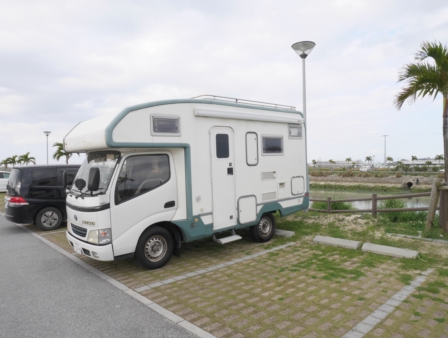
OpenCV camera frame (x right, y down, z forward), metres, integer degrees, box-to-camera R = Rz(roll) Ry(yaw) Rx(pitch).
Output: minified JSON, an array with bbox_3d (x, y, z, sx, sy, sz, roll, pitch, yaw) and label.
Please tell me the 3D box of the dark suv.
[{"bbox_3d":[-4.067,0.746,9.937,4.650,1.780,1.720,-1,0,-42],"label":"dark suv"}]

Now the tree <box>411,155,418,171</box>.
[{"bbox_3d":[47.594,-1.534,78.000,1.600,4.100,1.600,-1,0,-43],"label":"tree"}]

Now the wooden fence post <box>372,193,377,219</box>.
[{"bbox_3d":[4.513,1.087,9.350,0.140,0.740,0.140,-1,0,-43],"label":"wooden fence post"}]

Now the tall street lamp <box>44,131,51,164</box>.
[{"bbox_3d":[-18.625,-0.953,33.000,0.800,5.650,0.800,-1,0,-43],"label":"tall street lamp"}]

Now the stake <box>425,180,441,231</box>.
[{"bbox_3d":[4.828,0.855,7.250,0.120,1.240,0.120,11,-2,-43],"label":"stake"}]

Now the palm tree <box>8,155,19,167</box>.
[{"bbox_3d":[-30.971,-0.008,46.000,2.000,4.200,2.000,-1,0,-43],"label":"palm tree"}]

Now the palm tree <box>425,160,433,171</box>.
[{"bbox_3d":[51.342,-1.012,78.000,1.700,2.900,1.700,-1,0,-43],"label":"palm tree"}]

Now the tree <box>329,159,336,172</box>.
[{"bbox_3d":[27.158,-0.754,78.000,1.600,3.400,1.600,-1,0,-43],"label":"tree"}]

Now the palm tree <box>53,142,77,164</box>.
[{"bbox_3d":[-14.126,-0.307,28.000,2.300,4.200,2.300,-1,0,-43],"label":"palm tree"}]

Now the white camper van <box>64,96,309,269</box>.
[{"bbox_3d":[-0.442,0.145,6.602,4.950,2.850,2.000,-1,0,-42],"label":"white camper van"}]

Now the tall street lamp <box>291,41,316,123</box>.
[{"bbox_3d":[2.708,-1.333,10.400,0.800,5.650,0.800,-1,0,-43],"label":"tall street lamp"}]

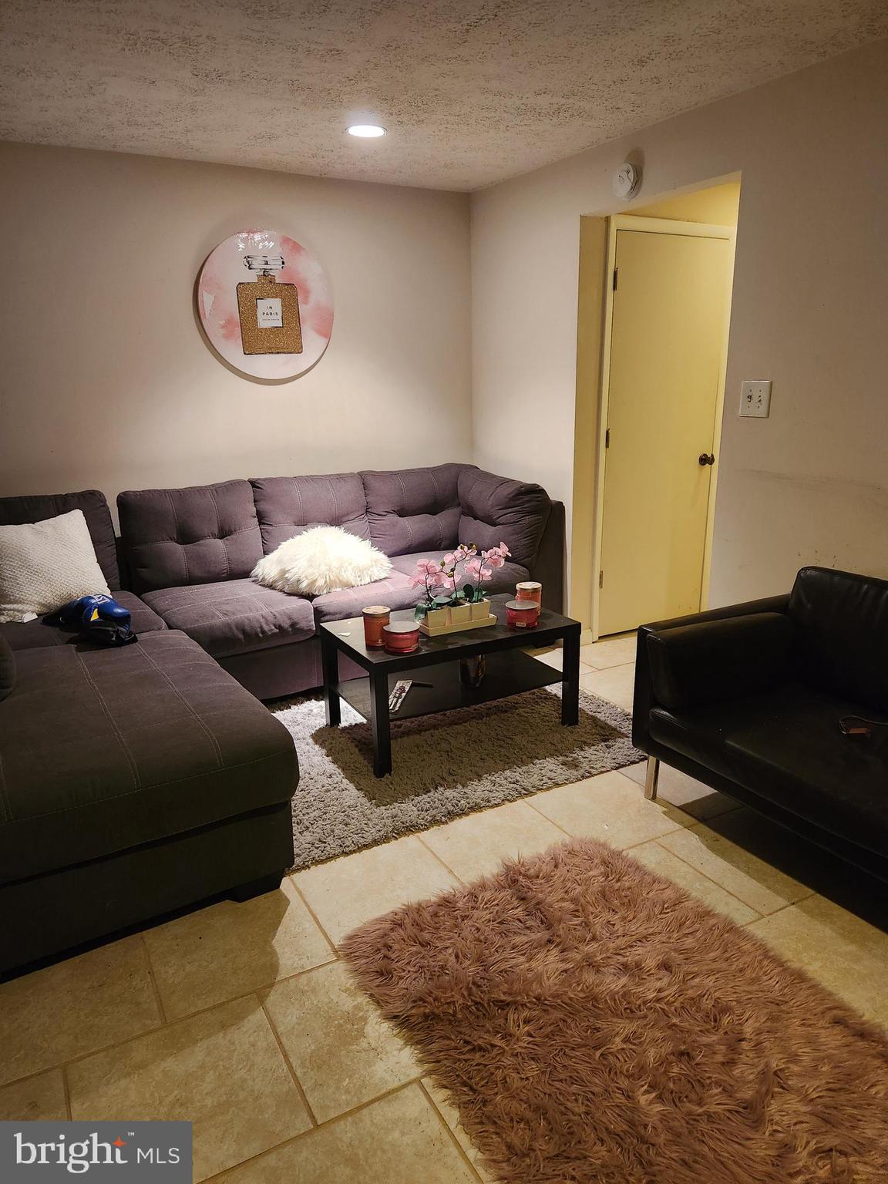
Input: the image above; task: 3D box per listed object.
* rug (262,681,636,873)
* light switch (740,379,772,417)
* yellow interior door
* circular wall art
[{"bbox_3d":[-0.283,0.555,3.254,2.000,0.033,1.520,-9,18,-28],"label":"rug"},{"bbox_3d":[1.152,-0.715,2.924,0.014,0.128,0.128,-9,18,-28],"label":"light switch"},{"bbox_3d":[1.148,-0.793,4.196,0.755,2.037,0.045,-9,18,-28],"label":"yellow interior door"},{"bbox_3d":[-0.884,-1.435,3.963,0.705,0.705,0.025,-9,18,-28],"label":"circular wall art"}]

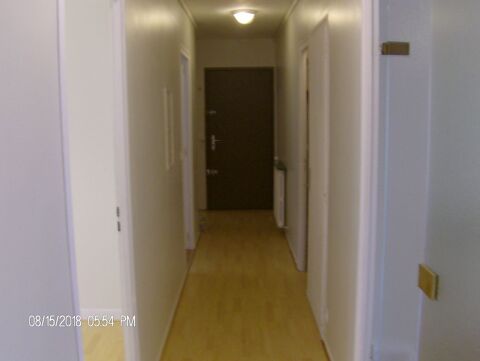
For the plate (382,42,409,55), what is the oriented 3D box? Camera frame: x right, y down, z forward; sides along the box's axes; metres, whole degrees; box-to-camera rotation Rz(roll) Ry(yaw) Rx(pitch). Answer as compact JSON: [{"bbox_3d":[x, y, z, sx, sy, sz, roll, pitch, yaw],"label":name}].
[{"bbox_3d":[0.641,-0.544,2.060,0.115,0.050,0.025,0,9,0],"label":"plate"}]

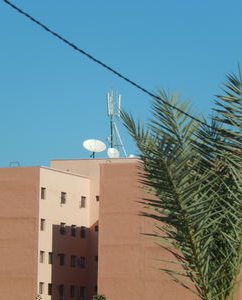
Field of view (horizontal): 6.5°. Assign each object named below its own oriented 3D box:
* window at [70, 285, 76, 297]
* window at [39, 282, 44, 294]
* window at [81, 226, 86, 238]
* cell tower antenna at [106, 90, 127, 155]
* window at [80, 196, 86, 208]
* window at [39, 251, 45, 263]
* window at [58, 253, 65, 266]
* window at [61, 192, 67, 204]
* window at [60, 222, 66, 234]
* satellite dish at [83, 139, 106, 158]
[{"bbox_3d":[-4.888,14.126,212.943,0.150,1.146,1.135,-1,-6,20],"label":"window"},{"bbox_3d":[-7.686,13.312,205.491,0.150,1.146,1.135,-1,-6,20],"label":"window"},{"bbox_3d":[-3.861,8.329,216.038,0.150,1.146,1.135,-1,-6,20],"label":"window"},{"bbox_3d":[-0.419,-2.724,224.000,2.000,7.000,1.800,-1,-6,20],"label":"cell tower antenna"},{"bbox_3d":[-3.812,5.295,216.351,0.150,1.146,1.135,-1,-6,20],"label":"window"},{"bbox_3d":[-7.636,10.278,205.804,0.150,1.146,1.135,-1,-6,20],"label":"window"},{"bbox_3d":[-5.831,10.804,210.612,0.150,1.146,1.135,-1,-6,20],"label":"window"},{"bbox_3d":[-5.732,4.737,211.238,0.150,1.146,1.135,-1,-6,20],"label":"window"},{"bbox_3d":[-5.781,7.770,210.925,0.150,1.146,1.135,-1,-6,20],"label":"window"},{"bbox_3d":[-2.752,-0.052,222.000,2.400,2.200,1.800,2,-6,-11],"label":"satellite dish"}]

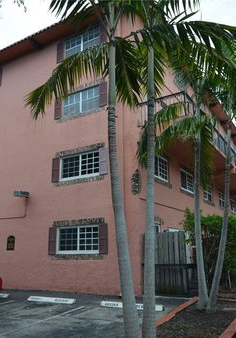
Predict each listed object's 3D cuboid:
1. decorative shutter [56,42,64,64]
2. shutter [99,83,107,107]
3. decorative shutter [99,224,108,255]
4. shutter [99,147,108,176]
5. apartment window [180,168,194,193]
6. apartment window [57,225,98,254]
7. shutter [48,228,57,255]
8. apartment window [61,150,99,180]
[{"bbox_3d":[-2.628,-5.378,13.610,0.386,1.070,0.050,-9,-16,28],"label":"decorative shutter"},{"bbox_3d":[-0.601,-2.955,11.843,0.386,1.028,0.050,-9,-16,28],"label":"shutter"},{"bbox_3d":[-0.521,2.416,10.355,0.395,1.015,0.050,-9,-17,29],"label":"decorative shutter"},{"bbox_3d":[-0.564,-0.272,11.151,0.386,1.028,0.050,-9,-16,28],"label":"shutter"},{"bbox_3d":[3.376,0.627,14.718,0.120,0.977,1.922,-9,-17,29],"label":"apartment window"},{"bbox_3d":[-1.469,2.648,10.999,1.882,0.991,0.100,-9,-16,28],"label":"apartment window"},{"bbox_3d":[-2.514,2.782,11.506,0.386,1.042,0.050,-9,-16,28],"label":"shutter"},{"bbox_3d":[-1.494,-0.104,11.605,1.860,0.977,0.120,-9,-17,29],"label":"apartment window"}]

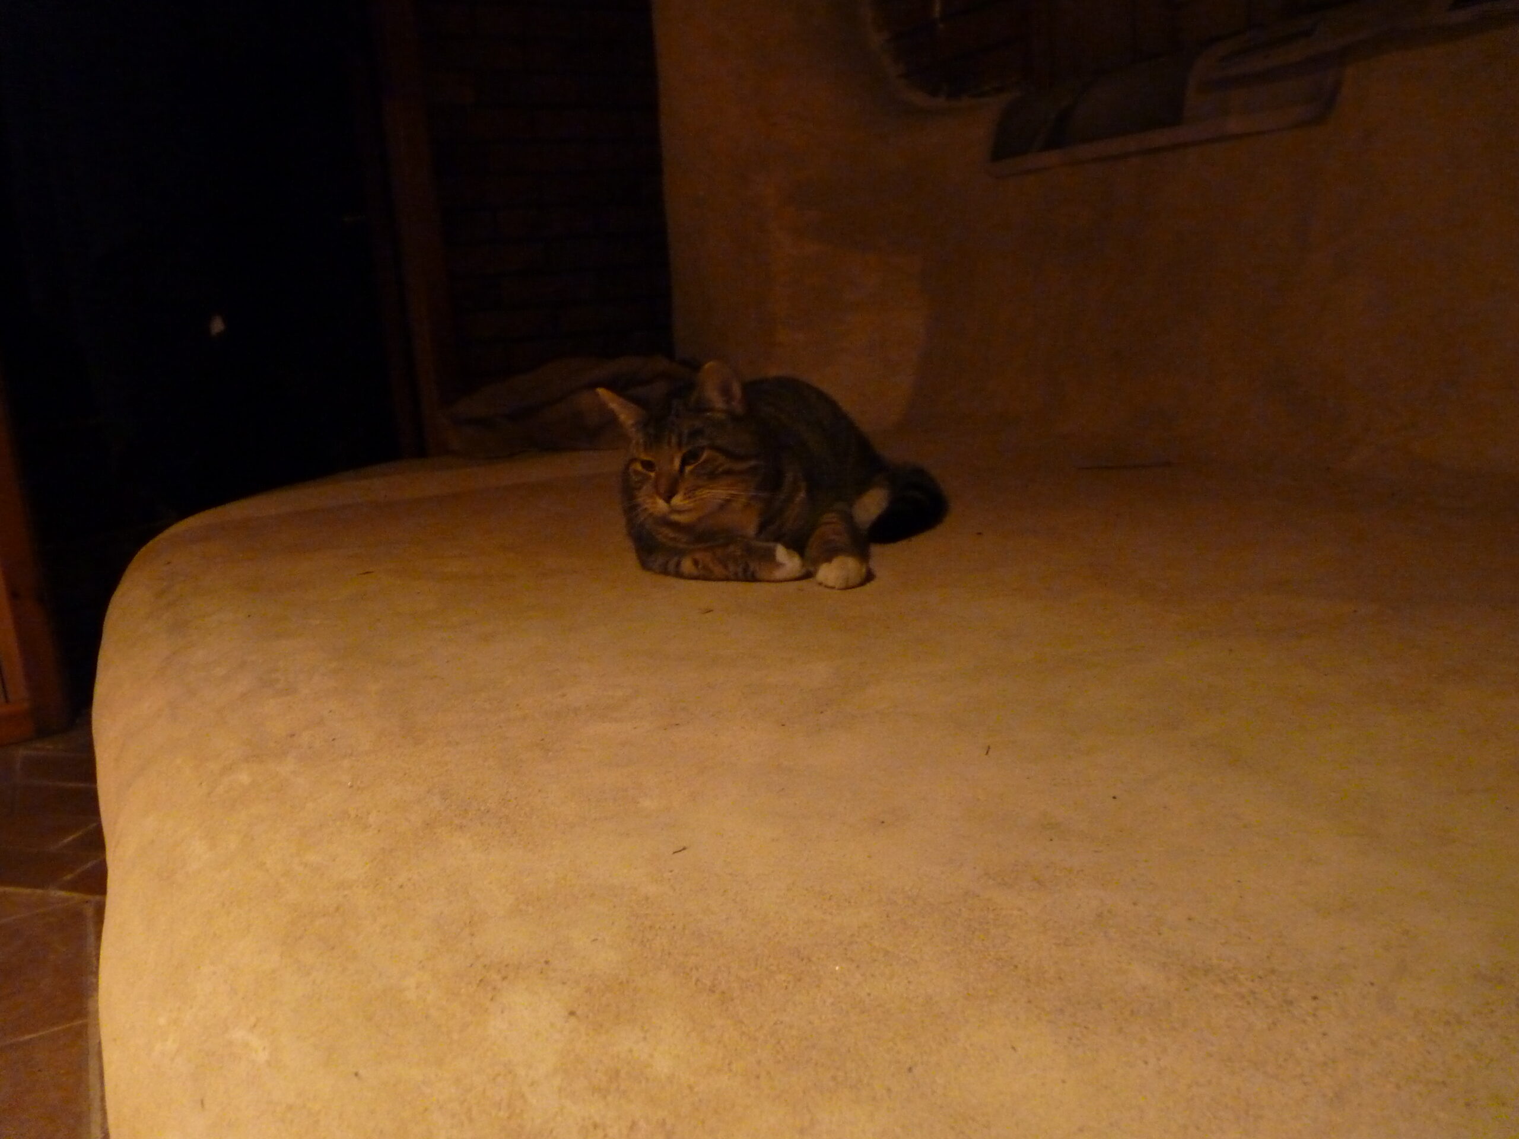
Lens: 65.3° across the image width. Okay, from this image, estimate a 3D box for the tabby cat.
[{"bbox_3d":[0.033,-0.113,1.145,0.250,0.190,0.340,4,14,27],"label":"tabby cat"}]

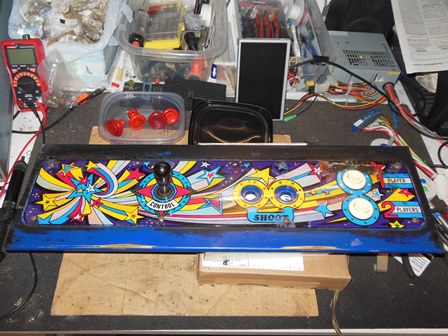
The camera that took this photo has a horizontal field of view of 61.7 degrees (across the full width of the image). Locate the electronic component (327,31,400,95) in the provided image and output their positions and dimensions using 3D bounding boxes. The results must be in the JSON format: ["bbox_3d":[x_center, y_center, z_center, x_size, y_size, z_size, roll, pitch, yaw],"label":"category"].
[{"bbox_3d":[0.309,-0.242,0.891,0.150,0.086,0.140,0,54,-1],"label":"electronic component"}]

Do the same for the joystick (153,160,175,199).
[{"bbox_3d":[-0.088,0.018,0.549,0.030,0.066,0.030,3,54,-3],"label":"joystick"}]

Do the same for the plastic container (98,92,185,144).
[{"bbox_3d":[-0.168,-0.093,0.800,0.172,0.047,0.145,0,54,-1],"label":"plastic container"}]

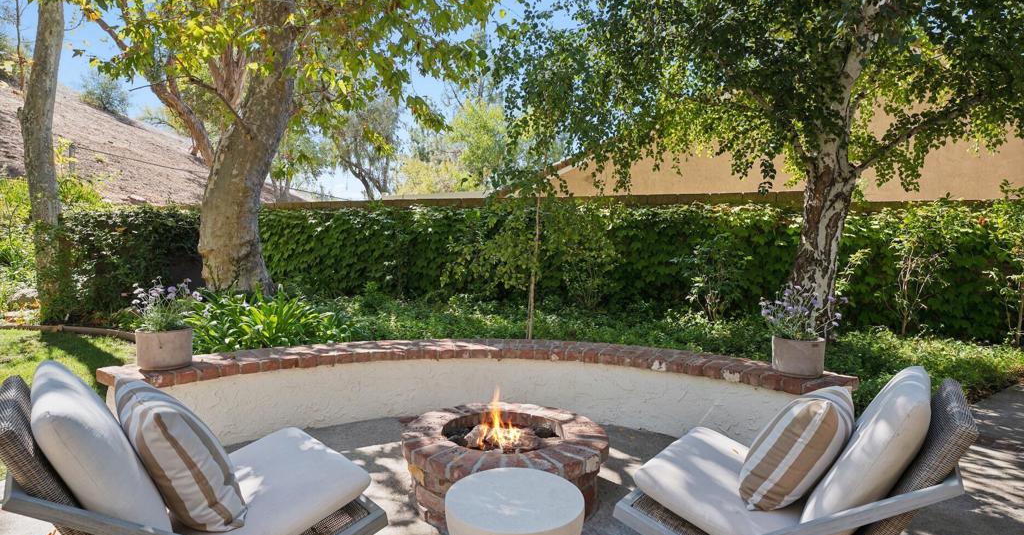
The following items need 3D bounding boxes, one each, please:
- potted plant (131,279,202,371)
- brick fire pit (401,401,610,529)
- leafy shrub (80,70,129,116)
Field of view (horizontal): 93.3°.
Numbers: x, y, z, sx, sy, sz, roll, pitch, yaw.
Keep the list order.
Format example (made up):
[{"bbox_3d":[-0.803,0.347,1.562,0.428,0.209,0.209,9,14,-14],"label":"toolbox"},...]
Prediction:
[{"bbox_3d":[-1.972,0.312,2.760,0.340,0.490,0.340,0,0,0],"label":"potted plant"},{"bbox_3d":[-0.026,0.871,2.185,0.915,0.272,0.915,0,0,0],"label":"brick fire pit"},{"bbox_3d":[-20.223,-8.635,24.000,2.100,2.250,2.000,0,0,0],"label":"leafy shrub"}]

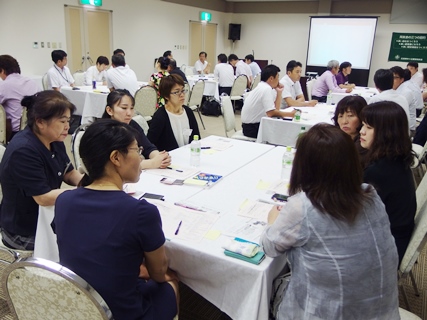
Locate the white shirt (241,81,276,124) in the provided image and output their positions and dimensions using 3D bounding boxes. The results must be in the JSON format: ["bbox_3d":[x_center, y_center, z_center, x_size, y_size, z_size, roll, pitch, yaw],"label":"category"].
[{"bbox_3d":[0.533,-0.690,4.781,0.420,0.525,0.450,4,17,5],"label":"white shirt"}]

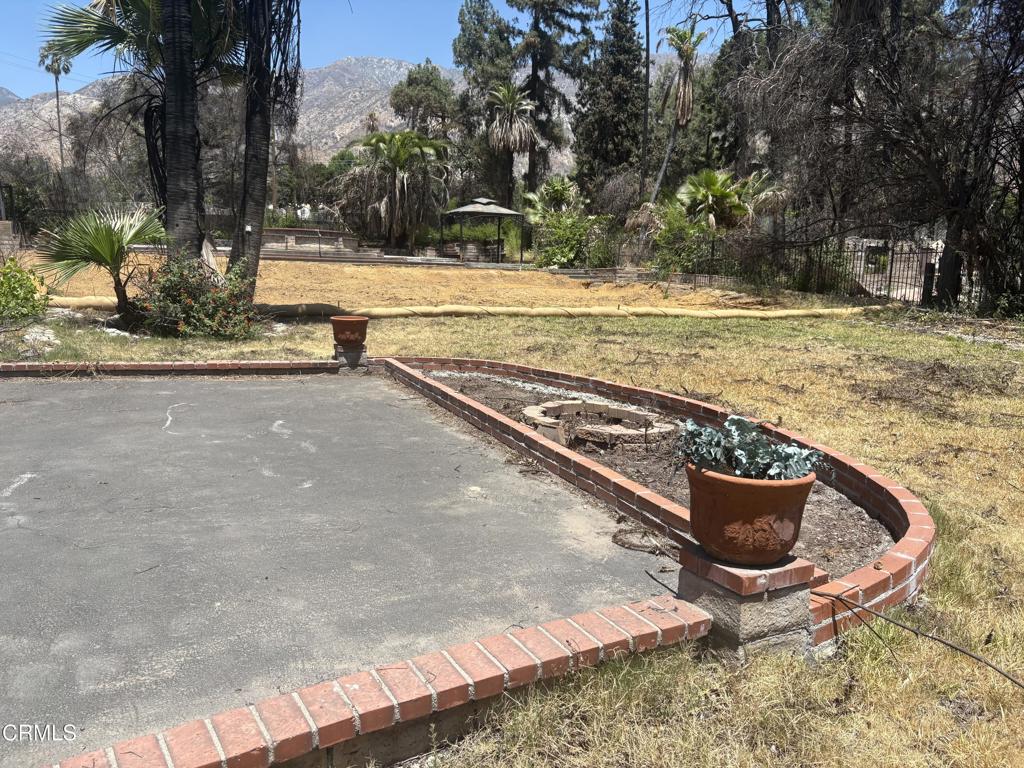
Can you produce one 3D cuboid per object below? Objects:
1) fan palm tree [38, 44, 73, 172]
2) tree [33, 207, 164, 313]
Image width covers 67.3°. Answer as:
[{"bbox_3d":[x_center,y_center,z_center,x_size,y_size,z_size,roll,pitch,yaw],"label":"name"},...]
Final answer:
[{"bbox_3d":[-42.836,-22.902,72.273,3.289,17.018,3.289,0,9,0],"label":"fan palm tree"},{"bbox_3d":[-7.752,-2.293,14.525,2.456,1.996,2.210,0,9,0],"label":"tree"}]

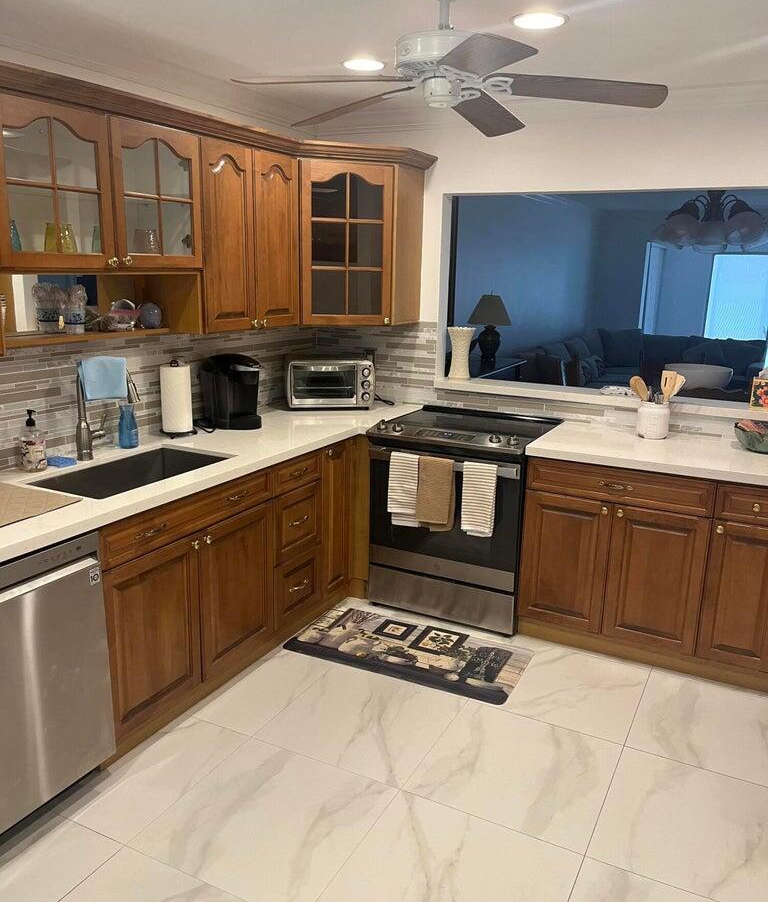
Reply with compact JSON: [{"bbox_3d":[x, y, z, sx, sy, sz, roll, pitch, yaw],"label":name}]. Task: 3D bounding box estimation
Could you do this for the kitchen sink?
[{"bbox_3d":[-0.931,0.179,2.912,0.420,0.220,0.730,8,15,26],"label":"kitchen sink"}]

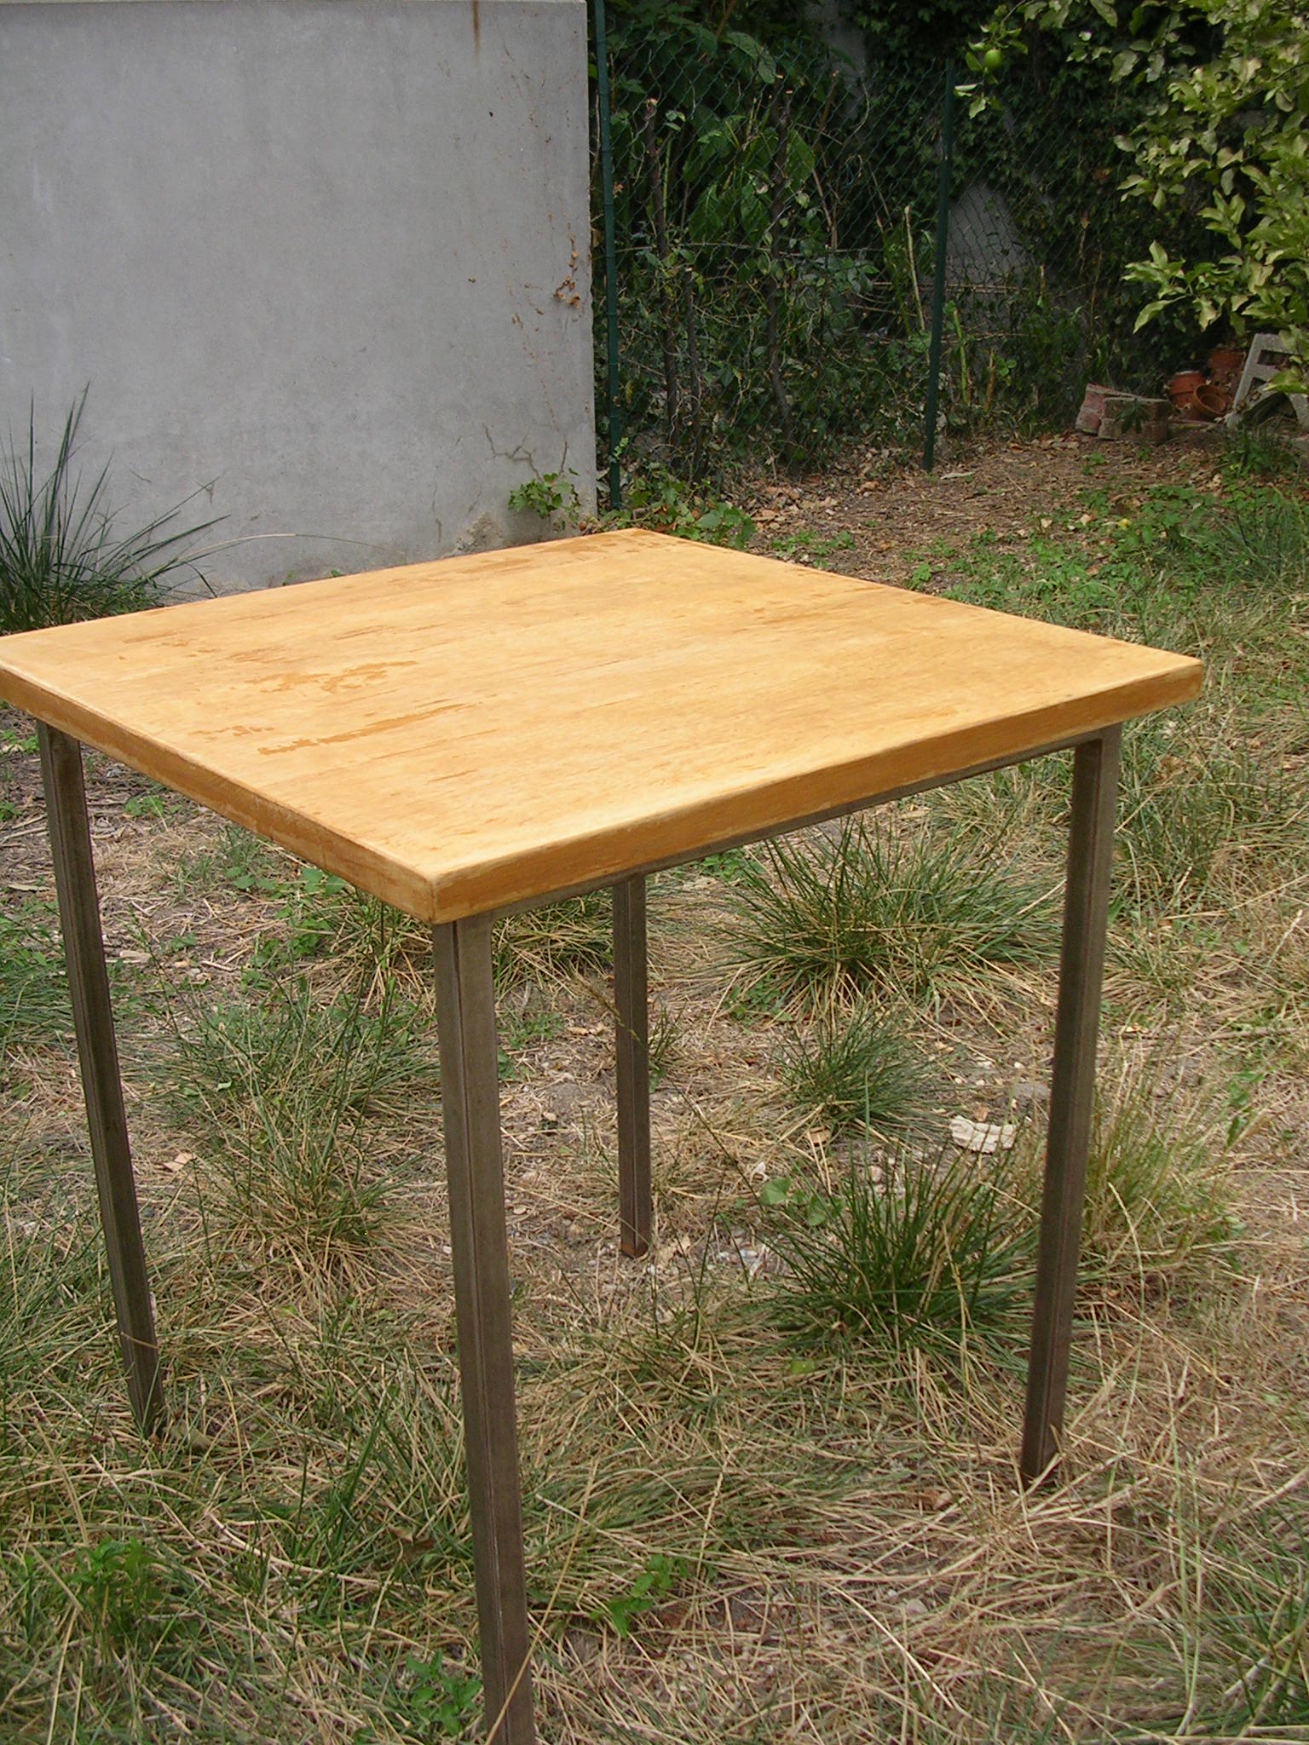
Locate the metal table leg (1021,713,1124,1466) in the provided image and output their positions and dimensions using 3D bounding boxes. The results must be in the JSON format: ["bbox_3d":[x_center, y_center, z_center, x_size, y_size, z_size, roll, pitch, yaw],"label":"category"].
[{"bbox_3d":[0.356,0.225,1.652,0.026,0.730,0.026,-17,27,-36],"label":"metal table leg"}]

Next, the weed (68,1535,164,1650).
[{"bbox_3d":[-0.414,0.552,1.474,0.066,0.066,0.060,-8,22,-18],"label":"weed"}]

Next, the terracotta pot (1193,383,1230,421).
[{"bbox_3d":[1.981,-1.665,6.898,0.138,0.120,0.138,17,61,-6],"label":"terracotta pot"}]

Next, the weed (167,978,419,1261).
[{"bbox_3d":[-0.415,0.270,2.220,0.300,0.250,0.260,-1,21,0],"label":"weed"}]

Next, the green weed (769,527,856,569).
[{"bbox_3d":[0.427,-0.879,5.200,0.240,0.075,0.200,1,21,5],"label":"green weed"}]

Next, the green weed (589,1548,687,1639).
[{"bbox_3d":[-0.013,0.602,1.620,0.083,0.050,0.070,-1,21,0],"label":"green weed"}]

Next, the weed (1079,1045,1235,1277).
[{"bbox_3d":[0.553,0.314,2.145,0.205,0.220,0.180,-1,21,0],"label":"weed"}]

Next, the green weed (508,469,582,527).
[{"bbox_3d":[-0.321,-1.096,5.600,0.210,0.165,0.140,-2,21,-3],"label":"green weed"}]

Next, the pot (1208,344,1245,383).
[{"bbox_3d":[2.105,-1.864,7.050,0.140,0.140,0.140,5,22,15],"label":"pot"}]

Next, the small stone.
[{"bbox_3d":[0.381,0.303,2.223,0.074,0.028,0.050,3,21,10],"label":"small stone"}]

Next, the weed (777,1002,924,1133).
[{"bbox_3d":[0.237,0.227,2.306,0.170,0.120,0.165,2,21,6],"label":"weed"}]

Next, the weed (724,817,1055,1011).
[{"bbox_3d":[0.376,0.034,2.965,0.530,0.205,0.420,-1,21,0],"label":"weed"}]

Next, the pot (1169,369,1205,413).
[{"bbox_3d":[2.330,-2.100,8.400,0.170,0.165,0.170,-1,21,0],"label":"pot"}]

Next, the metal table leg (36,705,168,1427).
[{"bbox_3d":[-0.493,0.203,1.727,0.026,0.730,0.026,-17,27,-36],"label":"metal table leg"}]

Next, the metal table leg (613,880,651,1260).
[{"bbox_3d":[-0.025,0.062,1.891,0.025,0.722,0.025,-17,26,-36],"label":"metal table leg"}]

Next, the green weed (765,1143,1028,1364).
[{"bbox_3d":[0.274,0.376,2.045,0.310,0.180,0.270,-1,21,0],"label":"green weed"}]

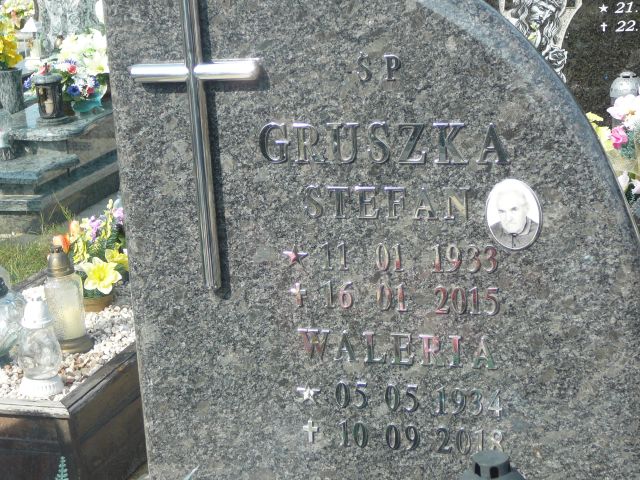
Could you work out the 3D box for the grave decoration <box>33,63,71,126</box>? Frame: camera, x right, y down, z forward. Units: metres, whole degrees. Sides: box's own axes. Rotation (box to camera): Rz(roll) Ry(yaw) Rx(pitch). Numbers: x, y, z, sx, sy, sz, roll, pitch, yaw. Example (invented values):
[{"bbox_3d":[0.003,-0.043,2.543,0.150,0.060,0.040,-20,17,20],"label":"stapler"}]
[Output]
[{"bbox_3d":[-1.187,-0.650,6.347,0.150,0.255,0.150,1,16,20],"label":"grave decoration"}]

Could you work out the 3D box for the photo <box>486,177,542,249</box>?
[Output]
[{"bbox_3d":[0.241,-0.032,1.772,0.070,0.091,0.010,1,14,20],"label":"photo"}]

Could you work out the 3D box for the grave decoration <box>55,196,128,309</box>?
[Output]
[{"bbox_3d":[-0.610,0.041,3.819,0.220,0.280,0.200,1,16,20],"label":"grave decoration"}]

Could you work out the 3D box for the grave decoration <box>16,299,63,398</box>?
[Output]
[{"bbox_3d":[-0.640,0.238,3.232,0.108,0.226,0.108,1,16,20],"label":"grave decoration"}]

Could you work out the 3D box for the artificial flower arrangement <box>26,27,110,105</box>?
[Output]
[{"bbox_3d":[-1.167,-0.807,6.660,0.390,0.350,0.340,1,16,20],"label":"artificial flower arrangement"}]

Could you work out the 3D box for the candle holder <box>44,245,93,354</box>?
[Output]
[{"bbox_3d":[-0.618,0.143,3.509,0.108,0.262,0.108,1,16,20],"label":"candle holder"}]

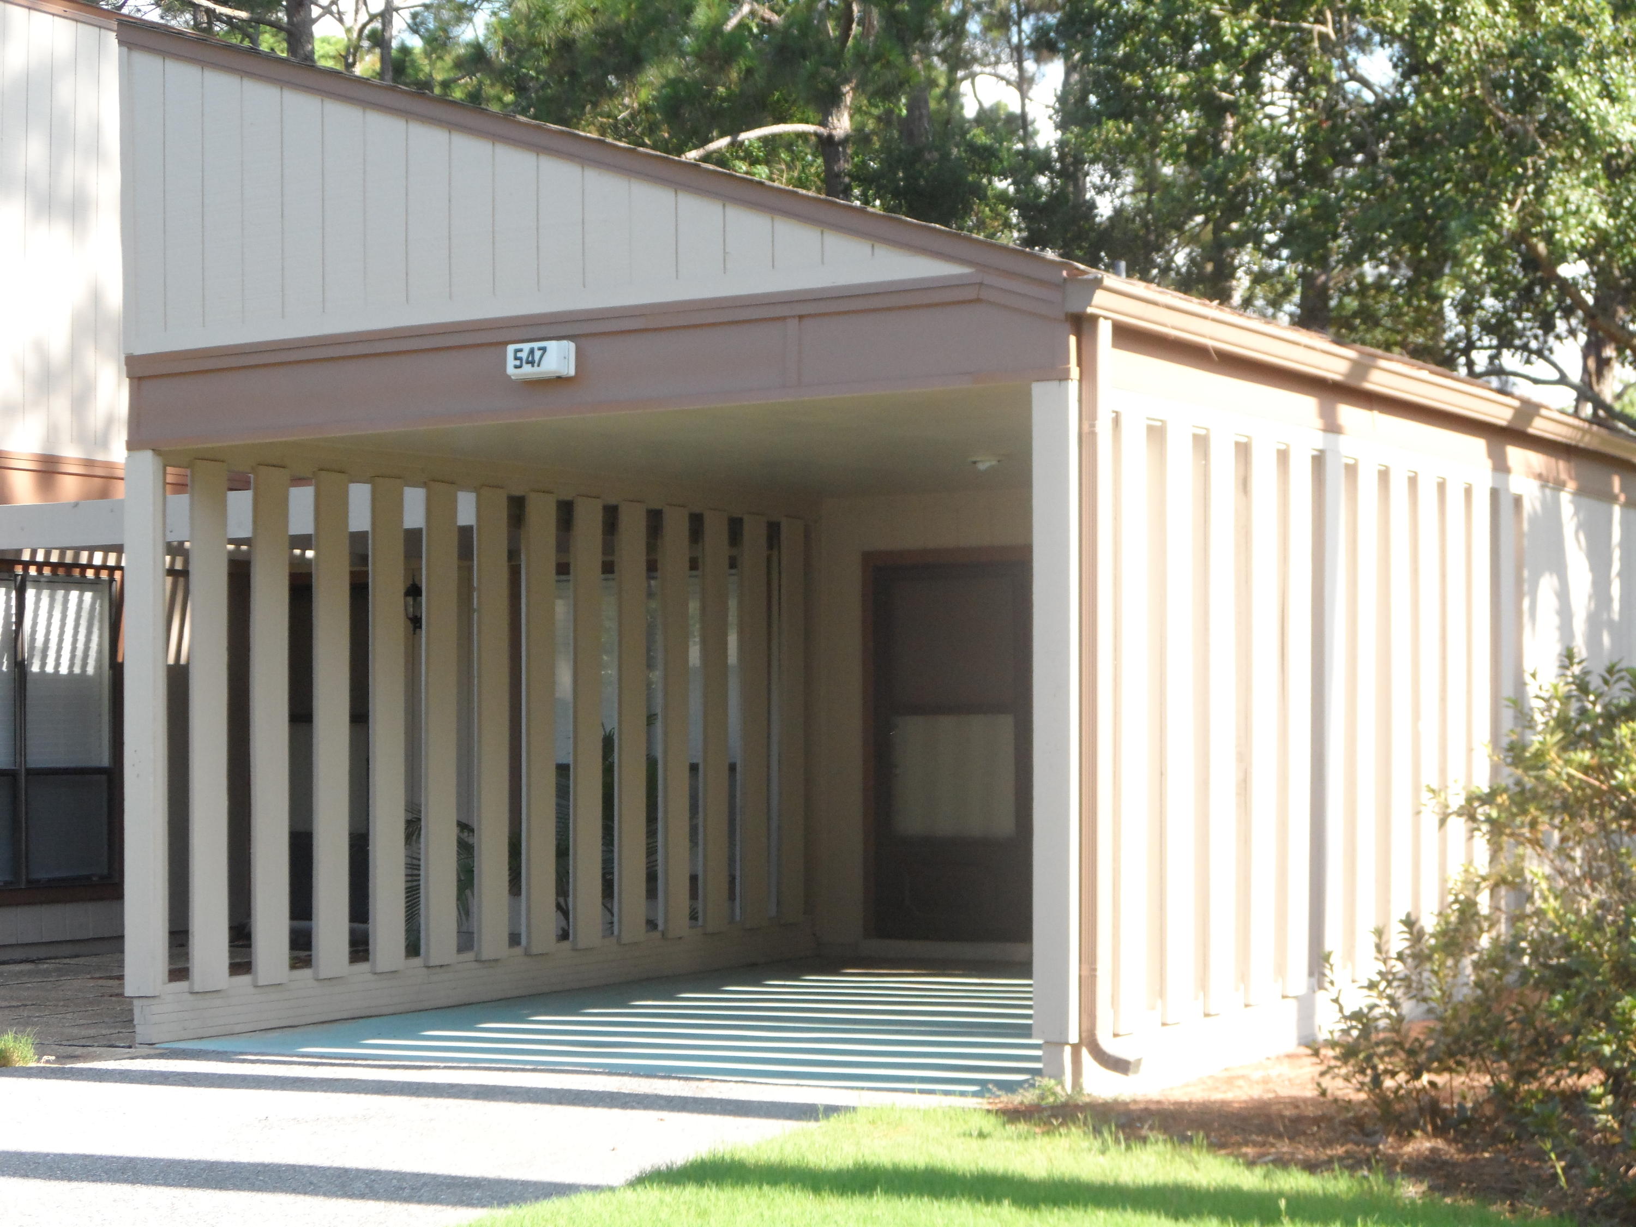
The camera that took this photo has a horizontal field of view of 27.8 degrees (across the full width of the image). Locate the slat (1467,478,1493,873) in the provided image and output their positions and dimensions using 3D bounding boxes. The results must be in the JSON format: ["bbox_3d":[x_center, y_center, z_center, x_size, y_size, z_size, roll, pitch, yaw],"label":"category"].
[{"bbox_3d":[3.089,0.491,15.418,0.030,2.197,0.230,-1,-2,28],"label":"slat"}]

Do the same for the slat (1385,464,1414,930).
[{"bbox_3d":[2.520,0.462,14.347,0.030,2.200,0.230,-1,-2,28],"label":"slat"}]

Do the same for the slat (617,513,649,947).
[{"bbox_3d":[-0.927,0.540,16.445,0.035,2.190,0.215,-1,-2,28],"label":"slat"}]

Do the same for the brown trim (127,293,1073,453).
[{"bbox_3d":[-0.956,-0.858,12.205,4.270,0.310,0.070,-2,-2,32],"label":"brown trim"}]

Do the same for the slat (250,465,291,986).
[{"bbox_3d":[-2.300,0.468,13.886,0.030,2.195,0.222,-1,-2,28],"label":"slat"}]

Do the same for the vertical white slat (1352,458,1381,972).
[{"bbox_3d":[2.267,0.427,13.732,0.035,2.170,0.215,-1,-2,28],"label":"vertical white slat"}]

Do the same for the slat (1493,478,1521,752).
[{"bbox_3d":[3.216,0.462,15.511,0.035,2.170,0.215,-1,-2,28],"label":"slat"}]

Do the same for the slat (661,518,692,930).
[{"bbox_3d":[-0.731,0.551,16.804,0.030,2.201,0.222,-1,-2,28],"label":"slat"}]

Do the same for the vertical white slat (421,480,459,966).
[{"bbox_3d":[-1.721,0.501,15.053,0.035,2.190,0.215,-1,-2,28],"label":"vertical white slat"}]

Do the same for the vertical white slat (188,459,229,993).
[{"bbox_3d":[-2.521,0.462,13.652,0.035,2.190,0.215,-1,-2,28],"label":"vertical white slat"}]

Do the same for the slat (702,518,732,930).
[{"bbox_3d":[-0.531,0.559,17.137,0.035,2.190,0.215,-1,-2,28],"label":"slat"}]

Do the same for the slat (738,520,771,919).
[{"bbox_3d":[-0.345,0.570,17.515,0.030,2.196,0.222,-1,-2,28],"label":"slat"}]

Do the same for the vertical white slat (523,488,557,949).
[{"bbox_3d":[-1.324,0.518,15.708,0.030,2.205,0.222,-1,-2,28],"label":"vertical white slat"}]

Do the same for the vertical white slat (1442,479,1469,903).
[{"bbox_3d":[2.899,0.482,15.060,0.030,2.197,0.230,-1,-2,28],"label":"vertical white slat"}]

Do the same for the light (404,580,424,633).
[{"bbox_3d":[-2.344,-0.045,19.350,0.140,0.330,0.180,-2,-2,32],"label":"light"}]

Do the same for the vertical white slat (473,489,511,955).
[{"bbox_3d":[-1.519,0.508,15.347,0.030,2.204,0.222,-1,-2,28],"label":"vertical white slat"}]

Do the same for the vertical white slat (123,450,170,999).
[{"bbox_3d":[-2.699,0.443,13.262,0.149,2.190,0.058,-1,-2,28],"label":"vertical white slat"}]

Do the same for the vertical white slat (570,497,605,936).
[{"bbox_3d":[-1.122,0.531,16.102,0.035,2.190,0.215,-1,-2,28],"label":"vertical white slat"}]

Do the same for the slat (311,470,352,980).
[{"bbox_3d":[-2.106,0.478,14.251,0.030,2.202,0.222,-1,-2,28],"label":"slat"}]

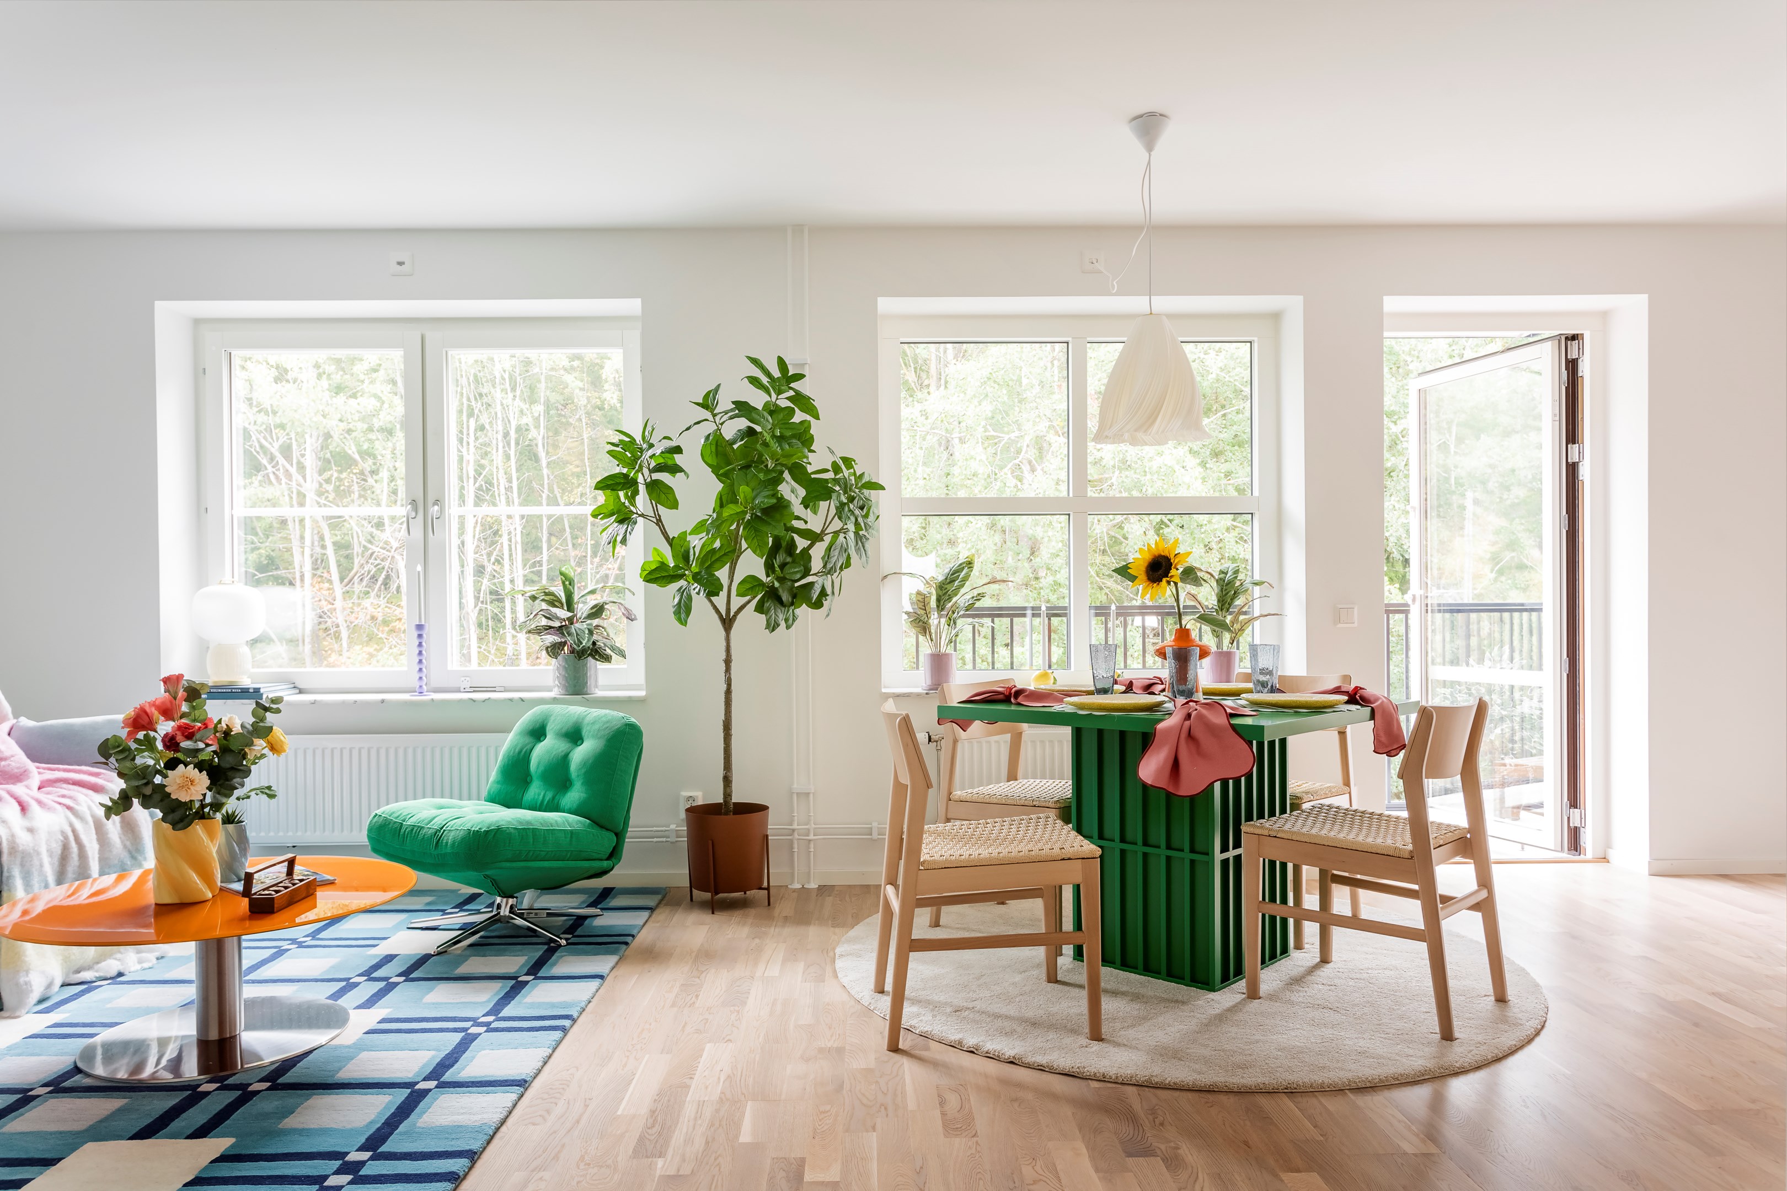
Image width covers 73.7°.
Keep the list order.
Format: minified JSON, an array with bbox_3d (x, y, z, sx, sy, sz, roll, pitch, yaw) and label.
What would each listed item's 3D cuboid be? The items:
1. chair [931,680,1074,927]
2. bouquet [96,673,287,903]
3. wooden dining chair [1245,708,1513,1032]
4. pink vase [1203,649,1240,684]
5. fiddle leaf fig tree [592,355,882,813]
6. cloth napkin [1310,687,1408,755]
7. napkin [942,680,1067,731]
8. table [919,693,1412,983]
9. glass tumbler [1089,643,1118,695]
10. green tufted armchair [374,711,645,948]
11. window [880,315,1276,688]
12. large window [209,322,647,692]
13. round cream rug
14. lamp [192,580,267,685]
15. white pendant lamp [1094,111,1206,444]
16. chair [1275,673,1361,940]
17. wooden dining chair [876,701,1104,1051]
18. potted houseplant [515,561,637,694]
[{"bbox_3d":[0.425,0.675,3.829,0.515,0.780,0.475,-1,-1,43],"label":"chair"},{"bbox_3d":[-1.674,0.460,2.840,0.420,0.530,0.380,0,-1,-2],"label":"bouquet"},{"bbox_3d":[1.255,0.656,3.094,0.515,0.785,0.475,-1,-1,44],"label":"wooden dining chair"},{"bbox_3d":[1.260,0.287,4.557,0.135,0.145,0.135,0,0,-1],"label":"pink vase"},{"bbox_3d":[-0.548,-0.044,4.158,0.990,1.580,0.780,0,-1,-2],"label":"fiddle leaf fig tree"},{"bbox_3d":[1.308,0.375,3.448,0.340,0.200,0.220,0,1,43],"label":"cloth napkin"},{"bbox_3d":[0.335,0.337,3.579,0.380,0.145,0.250,0,1,39],"label":"napkin"},{"bbox_3d":[0.838,0.686,3.473,1.000,0.740,1.000,-1,-1,44],"label":"table"},{"bbox_3d":[0.657,0.243,3.735,0.085,0.157,0.085,-1,-1,0],"label":"glass tumbler"},{"bbox_3d":[-1.187,0.723,3.728,0.620,0.710,0.700,0,0,32],"label":"green tufted armchair"},{"bbox_3d":[0.751,-0.390,4.818,1.610,1.490,0.130,0,-1,-2],"label":"window"},{"bbox_3d":[-1.821,-0.352,4.617,1.760,1.450,0.120,0,0,-1],"label":"large window"},{"bbox_3d":[0.817,1.061,3.559,1.980,0.016,1.980,0,0,0],"label":"round cream rug"},{"bbox_3d":[-2.499,0.139,4.484,0.280,0.395,0.280,0,0,-1],"label":"lamp"},{"bbox_3d":[0.724,-0.895,3.367,0.330,0.920,0.330,0,0,-1],"label":"white pendant lamp"},{"bbox_3d":[1.203,0.663,3.838,0.460,0.800,0.525,0,1,43],"label":"chair"},{"bbox_3d":[0.216,0.677,3.027,0.525,0.800,0.460,-1,0,-6],"label":"wooden dining chair"},{"bbox_3d":[-1.237,0.129,4.588,0.450,0.495,0.360,0,-1,-2],"label":"potted houseplant"}]

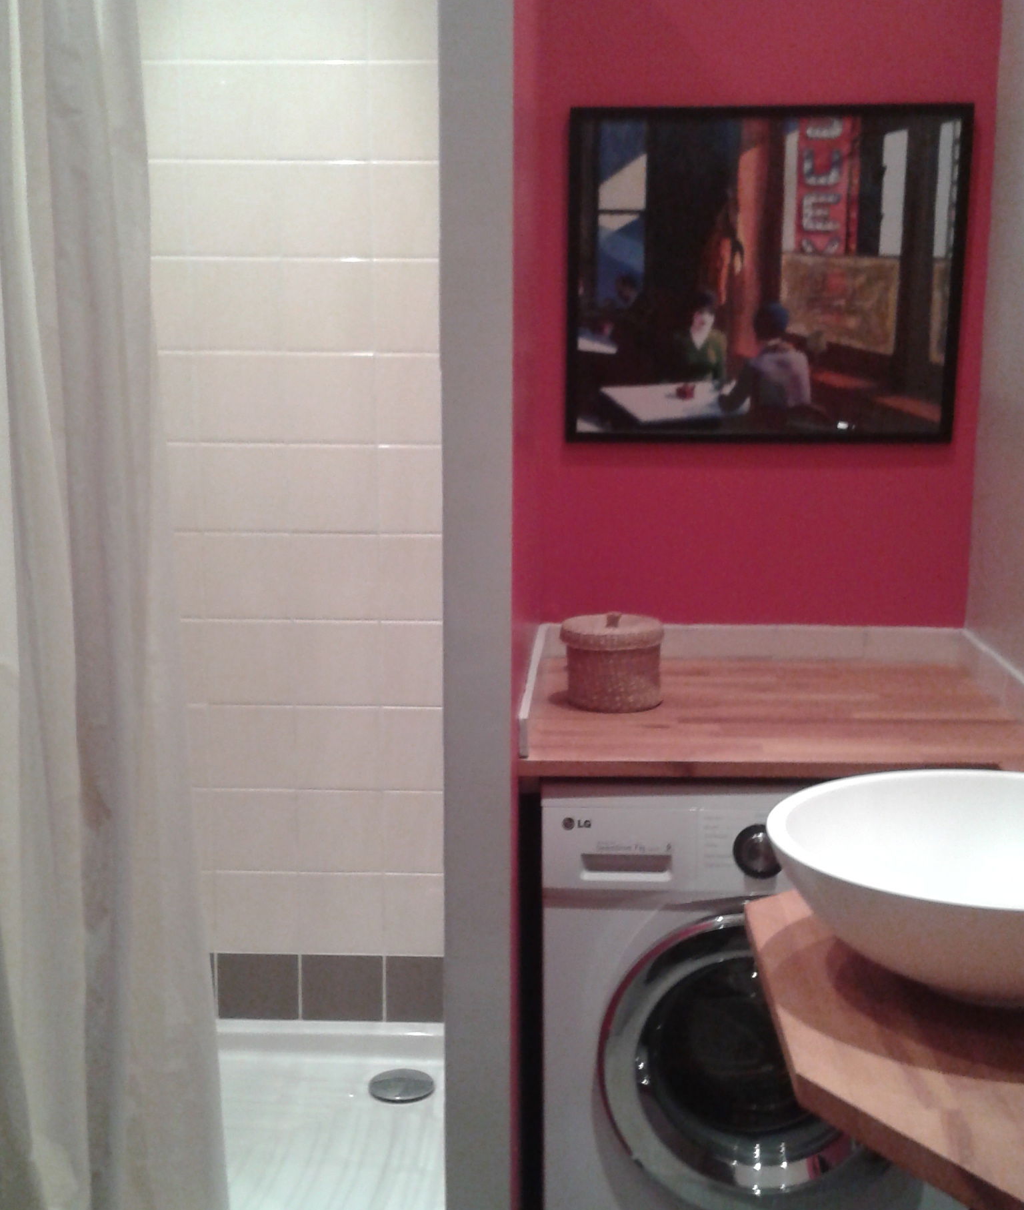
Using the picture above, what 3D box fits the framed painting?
[{"bbox_3d":[0.427,-0.555,2.423,0.663,0.555,0.025,0,10,2],"label":"framed painting"}]

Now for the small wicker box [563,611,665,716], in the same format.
[{"bbox_3d":[0.159,0.082,2.251,0.162,0.142,0.162,0,10,2],"label":"small wicker box"}]

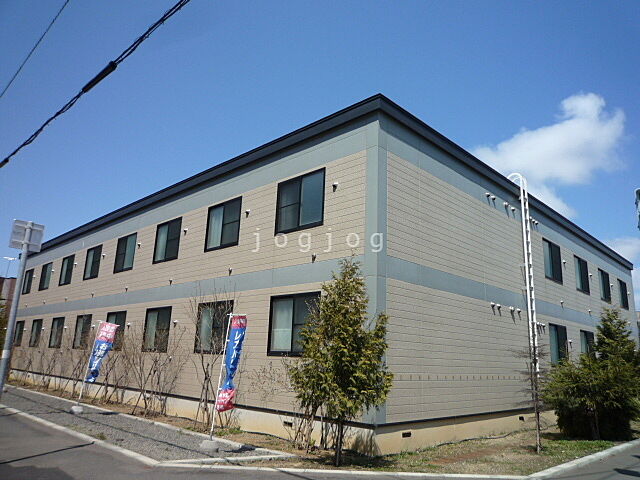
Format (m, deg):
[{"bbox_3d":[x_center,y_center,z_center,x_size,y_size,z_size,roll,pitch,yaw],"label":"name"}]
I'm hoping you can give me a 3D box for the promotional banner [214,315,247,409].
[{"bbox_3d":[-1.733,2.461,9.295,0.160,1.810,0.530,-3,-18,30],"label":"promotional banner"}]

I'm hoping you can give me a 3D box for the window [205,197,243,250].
[{"bbox_3d":[-2.765,-0.415,13.153,1.680,1.380,0.130,-12,-19,43],"label":"window"}]

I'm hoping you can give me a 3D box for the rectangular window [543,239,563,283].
[{"bbox_3d":[8.287,0.777,16.409,0.130,1.380,1.680,-12,-19,43],"label":"rectangular window"}]

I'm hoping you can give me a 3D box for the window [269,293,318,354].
[{"bbox_3d":[-0.581,1.886,10.156,1.660,1.360,0.120,-12,-20,43],"label":"window"}]

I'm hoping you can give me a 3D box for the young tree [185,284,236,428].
[{"bbox_3d":[-2.602,2.792,11.189,1.050,3.270,0.950,-12,-19,43],"label":"young tree"}]

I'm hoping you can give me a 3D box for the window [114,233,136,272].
[{"bbox_3d":[-7.313,0.526,17.388,1.660,1.360,0.120,-12,-20,43],"label":"window"}]

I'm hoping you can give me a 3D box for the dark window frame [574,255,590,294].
[{"bbox_3d":[10.453,1.427,18.415,0.120,1.360,1.680,-12,-20,43],"label":"dark window frame"}]

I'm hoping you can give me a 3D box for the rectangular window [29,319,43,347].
[{"bbox_3d":[-14.352,4.718,23.361,1.680,1.380,0.130,-12,-19,43],"label":"rectangular window"}]

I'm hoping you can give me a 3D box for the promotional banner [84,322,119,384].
[{"bbox_3d":[-6.442,3.356,13.757,0.570,1.750,0.160,20,-21,-37],"label":"promotional banner"}]

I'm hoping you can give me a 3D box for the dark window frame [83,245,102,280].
[{"bbox_3d":[-9.680,0.995,19.718,1.680,1.380,0.130,-12,-19,43],"label":"dark window frame"}]

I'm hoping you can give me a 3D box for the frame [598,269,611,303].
[{"bbox_3d":[13.059,2.131,21.145,0.130,1.380,1.680,-12,-19,43],"label":"frame"}]

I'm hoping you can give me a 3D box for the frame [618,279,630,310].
[{"bbox_3d":[15.118,2.751,23.006,0.120,1.360,1.680,-12,-20,43],"label":"frame"}]

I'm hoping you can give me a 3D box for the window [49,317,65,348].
[{"bbox_3d":[-12.055,4.250,21.181,1.680,1.380,0.130,-12,-19,43],"label":"window"}]

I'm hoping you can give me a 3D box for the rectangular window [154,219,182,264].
[{"bbox_3d":[-5.060,0.053,15.333,1.680,1.380,0.130,-12,-19,43],"label":"rectangular window"}]

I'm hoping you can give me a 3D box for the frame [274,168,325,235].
[{"bbox_3d":[-0.488,-0.895,11.101,1.664,1.391,0.100,-12,-20,43],"label":"frame"}]

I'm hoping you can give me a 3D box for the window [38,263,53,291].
[{"bbox_3d":[-14.222,1.940,24.000,1.660,1.360,0.120,-12,-20,43],"label":"window"}]

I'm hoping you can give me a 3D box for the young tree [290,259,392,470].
[{"bbox_3d":[0.400,1.959,7.933,1.650,3.500,1.650,2,-14,0],"label":"young tree"}]

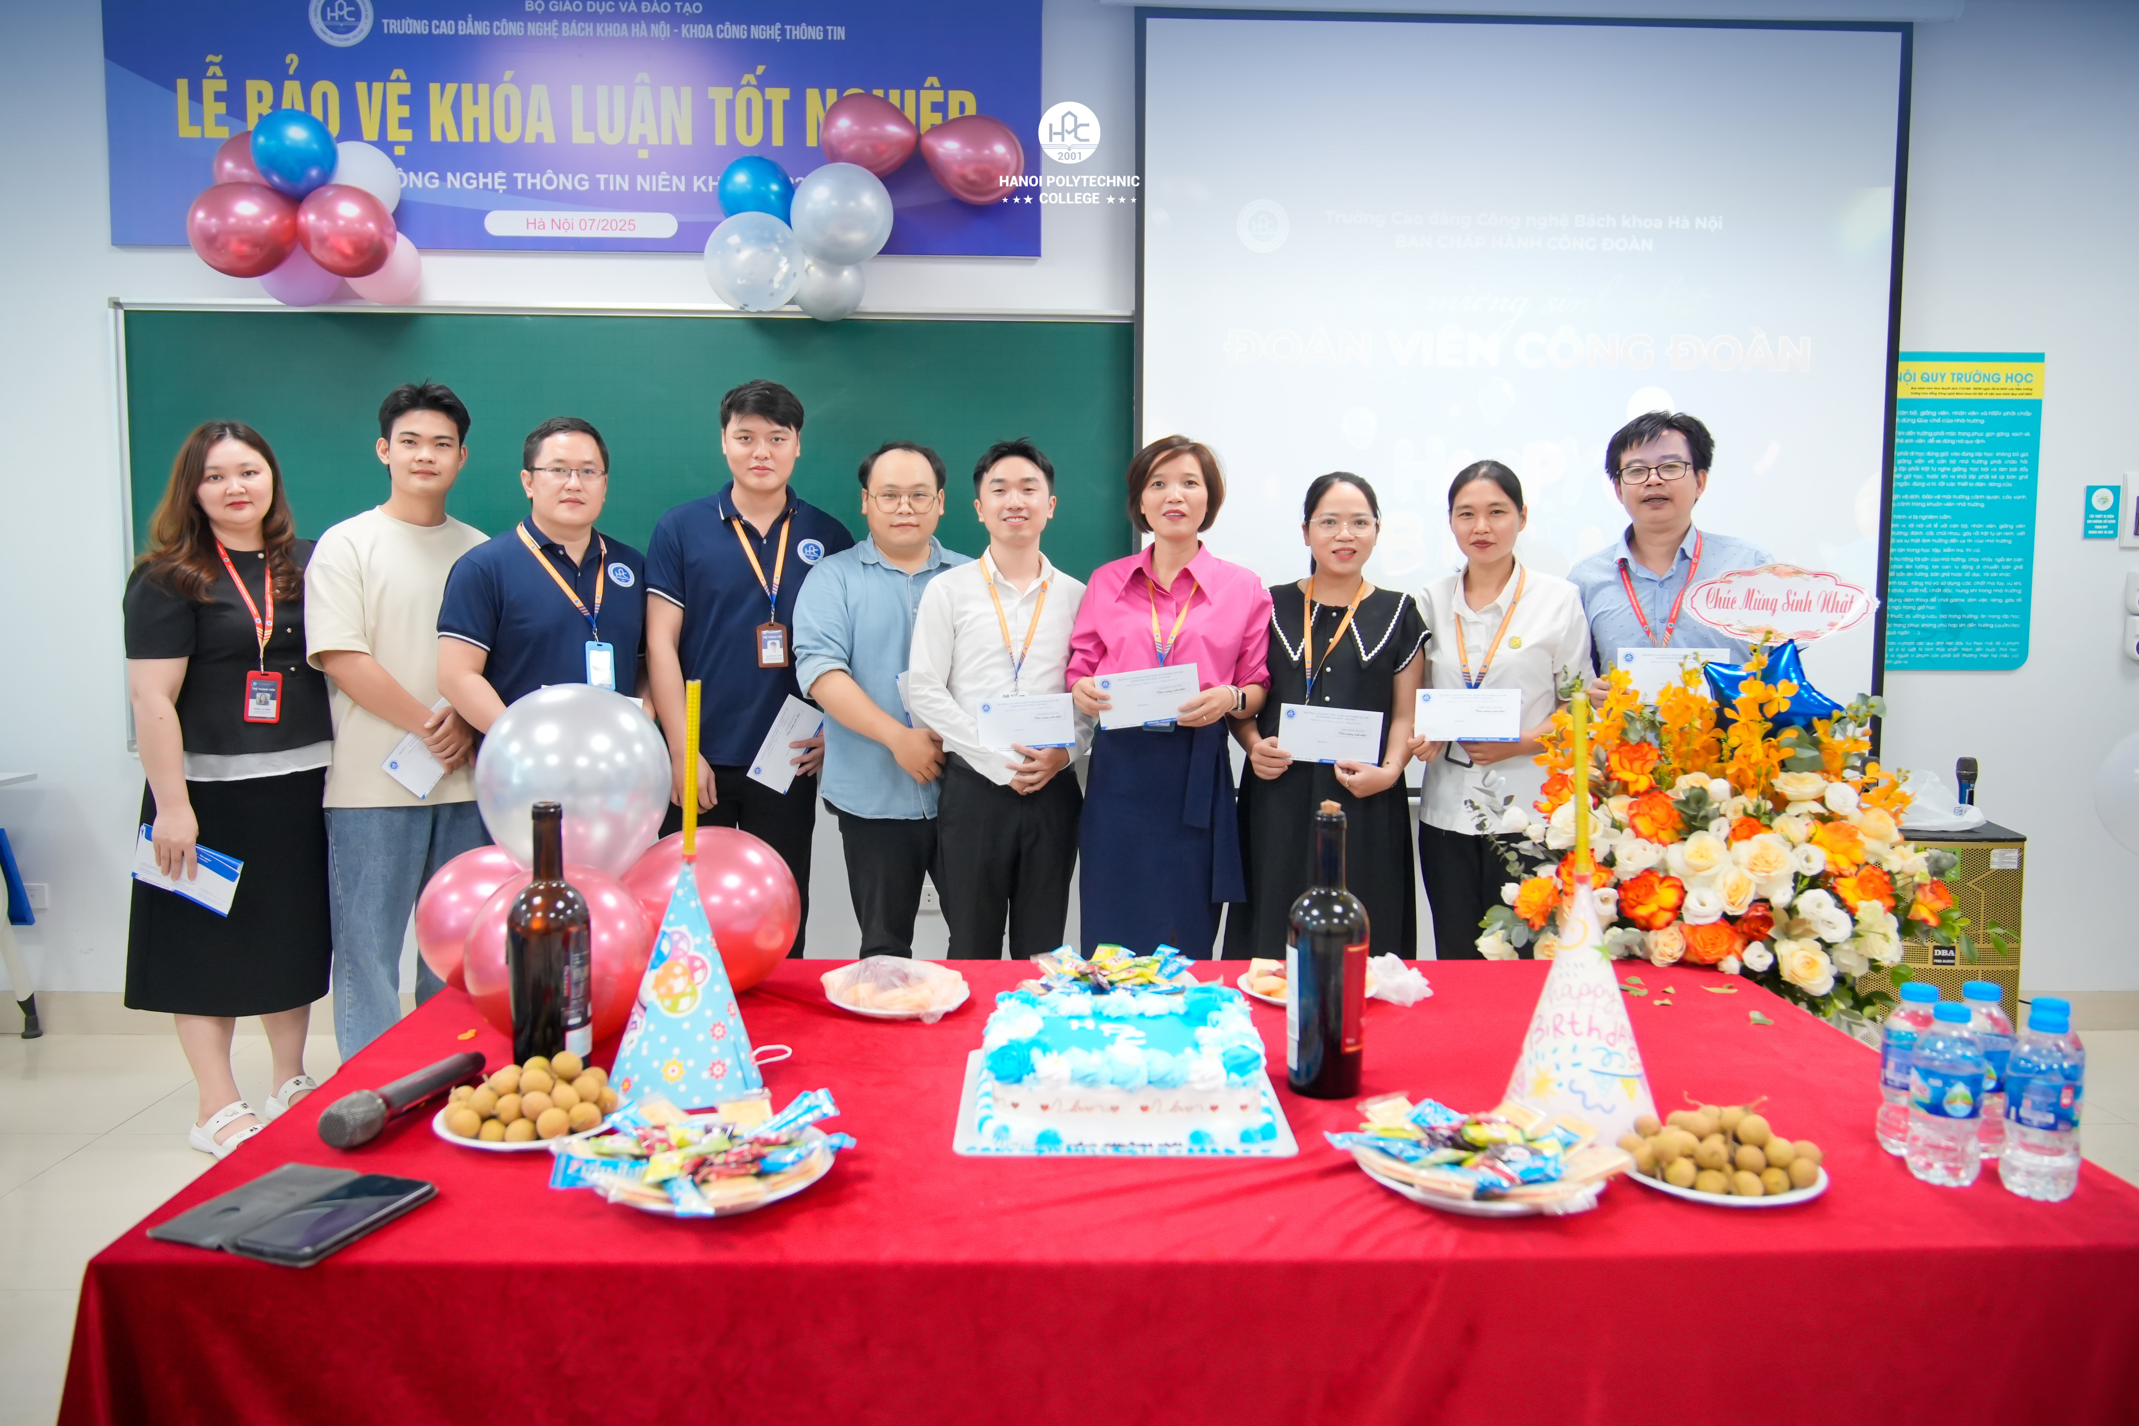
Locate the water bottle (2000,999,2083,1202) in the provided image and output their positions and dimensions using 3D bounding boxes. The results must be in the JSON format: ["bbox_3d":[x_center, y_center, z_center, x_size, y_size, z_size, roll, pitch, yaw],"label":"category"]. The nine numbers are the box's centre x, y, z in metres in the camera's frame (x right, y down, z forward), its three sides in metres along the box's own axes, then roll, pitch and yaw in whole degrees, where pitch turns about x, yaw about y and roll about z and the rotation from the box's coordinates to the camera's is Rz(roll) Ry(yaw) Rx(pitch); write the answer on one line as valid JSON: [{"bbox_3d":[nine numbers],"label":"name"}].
[{"bbox_3d":[0.876,0.351,1.331,0.061,0.155,0.061,0,4,0],"label":"water bottle"}]

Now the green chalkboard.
[{"bbox_3d":[-1.208,-0.508,4.154,2.870,1.250,0.050,0,4,-2],"label":"green chalkboard"}]

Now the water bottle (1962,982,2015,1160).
[{"bbox_3d":[0.894,0.349,1.461,0.063,0.168,0.063,0,5,0],"label":"water bottle"}]

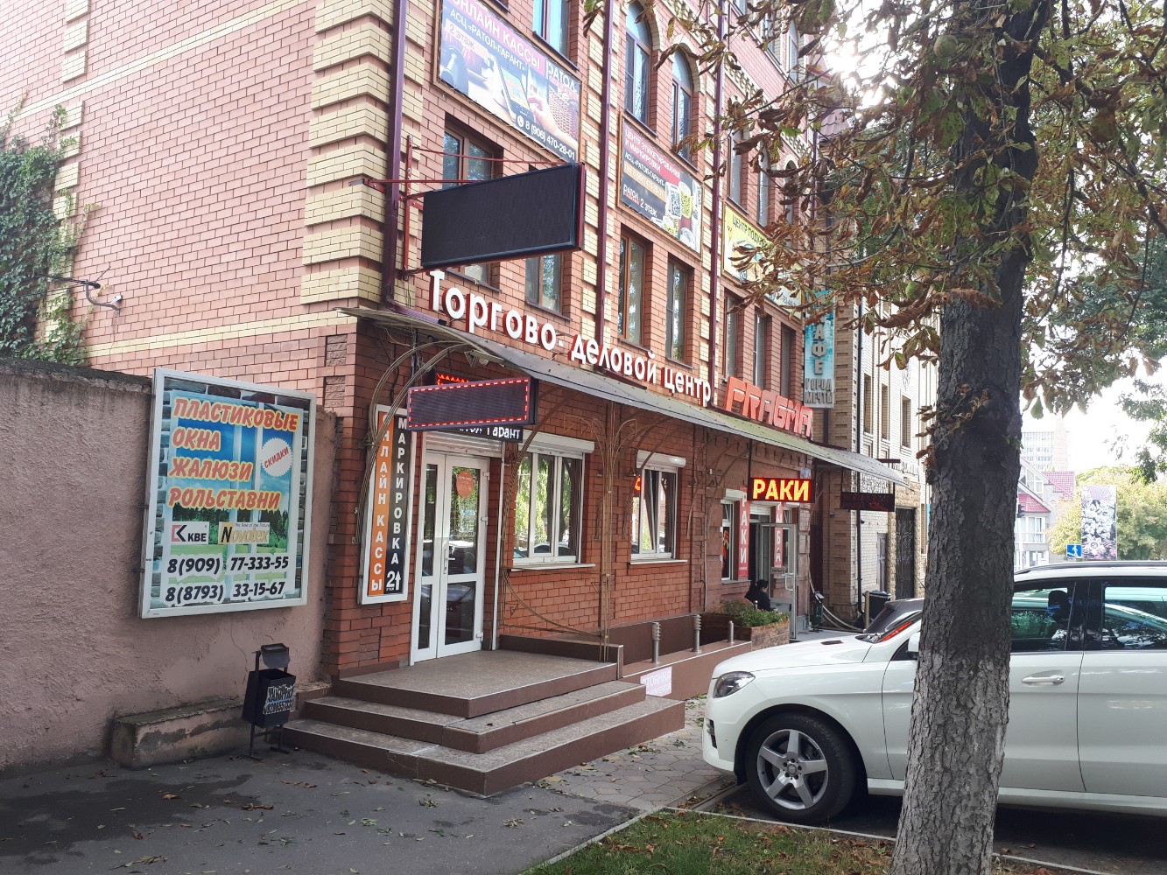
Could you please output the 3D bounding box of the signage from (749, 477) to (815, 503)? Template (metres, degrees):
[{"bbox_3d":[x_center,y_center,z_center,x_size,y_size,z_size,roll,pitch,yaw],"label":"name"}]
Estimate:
[{"bbox_3d":[3.092,0.823,14.152,1.020,0.360,0.100,-2,-7,31],"label":"signage"}]

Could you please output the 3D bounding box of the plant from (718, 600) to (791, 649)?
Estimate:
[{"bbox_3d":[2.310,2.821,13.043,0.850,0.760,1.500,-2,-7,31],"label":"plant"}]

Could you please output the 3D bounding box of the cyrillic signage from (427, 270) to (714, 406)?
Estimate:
[{"bbox_3d":[0.277,-1.109,12.246,0.100,0.560,7.150,-2,-7,31],"label":"cyrillic signage"}]

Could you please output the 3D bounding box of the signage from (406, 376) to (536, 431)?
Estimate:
[{"bbox_3d":[-0.970,-0.270,7.752,1.310,0.380,0.100,-2,-7,31],"label":"signage"}]

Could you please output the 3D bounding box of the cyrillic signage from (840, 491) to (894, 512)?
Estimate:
[{"bbox_3d":[5.754,1.297,18.417,1.050,0.365,0.100,-2,-7,31],"label":"cyrillic signage"}]

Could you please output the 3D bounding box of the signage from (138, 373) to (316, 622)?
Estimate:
[{"bbox_3d":[-2.937,0.497,7.699,0.070,1.920,1.620,-2,-7,31],"label":"signage"}]

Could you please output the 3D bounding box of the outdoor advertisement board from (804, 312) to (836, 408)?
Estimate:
[{"bbox_3d":[5.060,-1.839,19.501,0.660,2.500,0.150,-2,-7,31],"label":"outdoor advertisement board"}]

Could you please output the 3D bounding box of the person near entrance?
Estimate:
[{"bbox_3d":[3.237,3.183,16.321,0.750,1.240,0.550,-2,-6,28],"label":"person near entrance"}]

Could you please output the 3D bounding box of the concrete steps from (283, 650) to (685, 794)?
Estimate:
[{"bbox_3d":[-0.878,2.522,8.490,2.530,0.520,3.380,-2,-7,31],"label":"concrete steps"}]

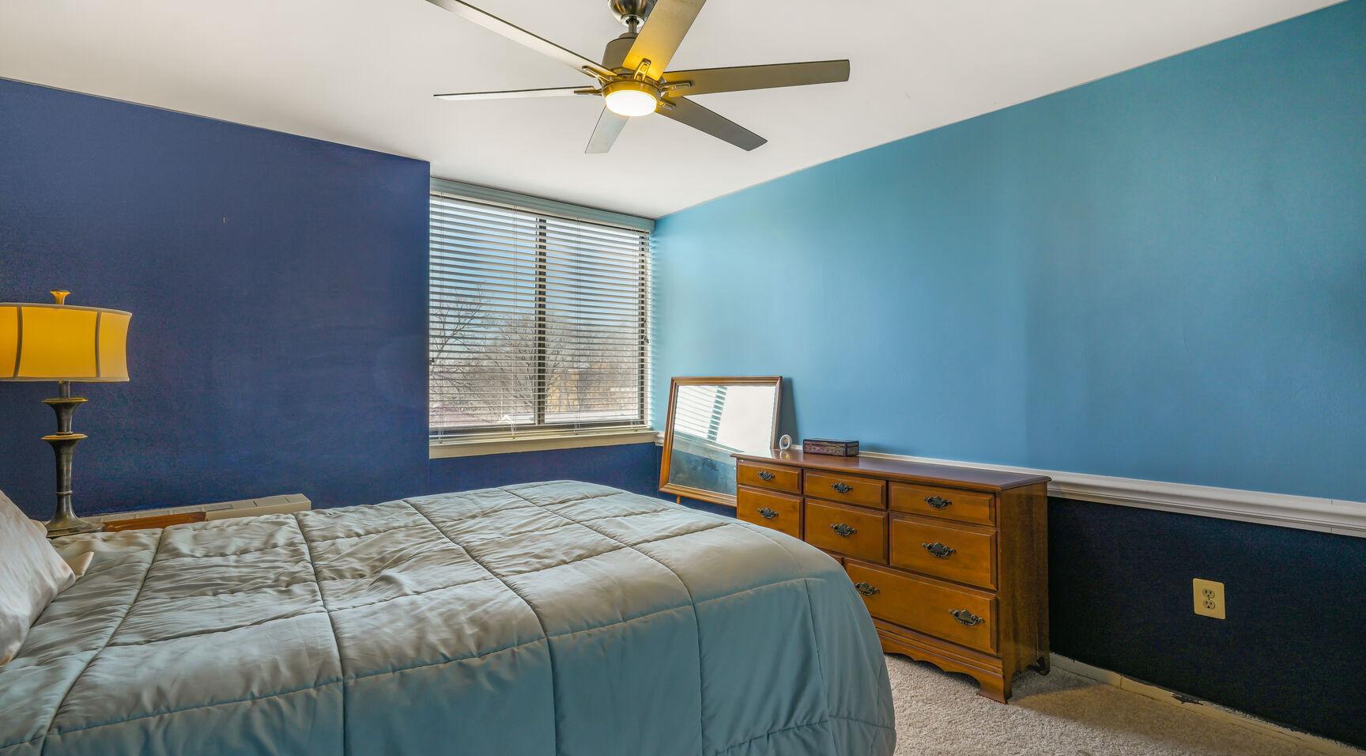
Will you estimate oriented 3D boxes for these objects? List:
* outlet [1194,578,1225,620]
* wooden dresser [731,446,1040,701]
[{"bbox_3d":[1.882,0.790,2.307,0.009,0.127,0.088,0,0,-39],"label":"outlet"},{"bbox_3d":[0.882,0.809,3.094,0.425,0.805,1.475,0,0,-39],"label":"wooden dresser"}]

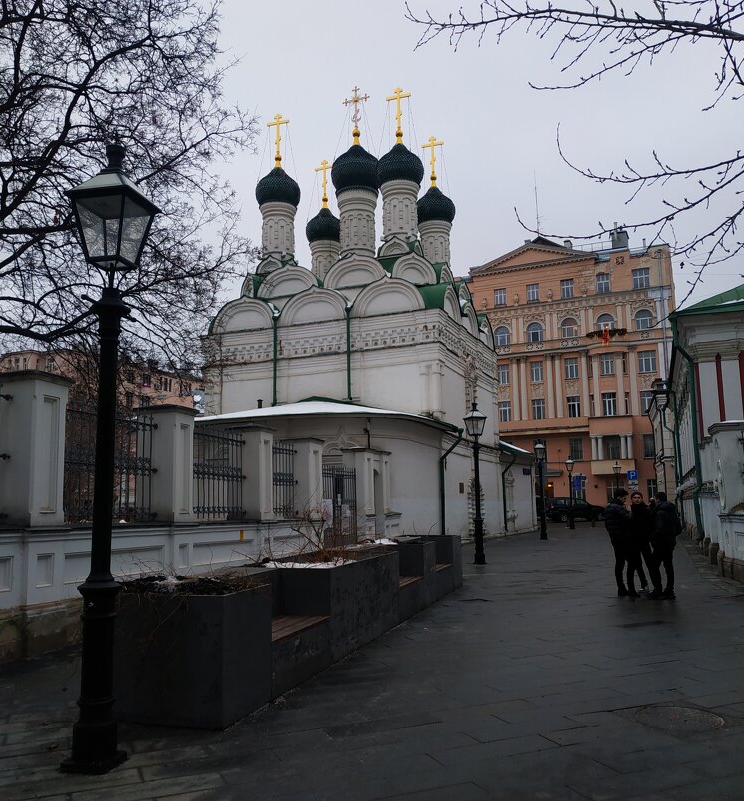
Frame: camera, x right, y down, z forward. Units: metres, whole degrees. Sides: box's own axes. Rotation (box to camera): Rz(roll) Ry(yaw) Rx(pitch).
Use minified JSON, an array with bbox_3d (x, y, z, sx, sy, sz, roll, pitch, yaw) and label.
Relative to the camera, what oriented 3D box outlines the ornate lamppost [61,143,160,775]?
[{"bbox_3d":[-1.855,0.237,5.131,0.480,4.236,0.480,-3,-8,12],"label":"ornate lamppost"}]

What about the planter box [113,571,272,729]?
[{"bbox_3d":[-1.516,1.994,5.965,1.170,0.940,0.810,-4,-8,17],"label":"planter box"}]

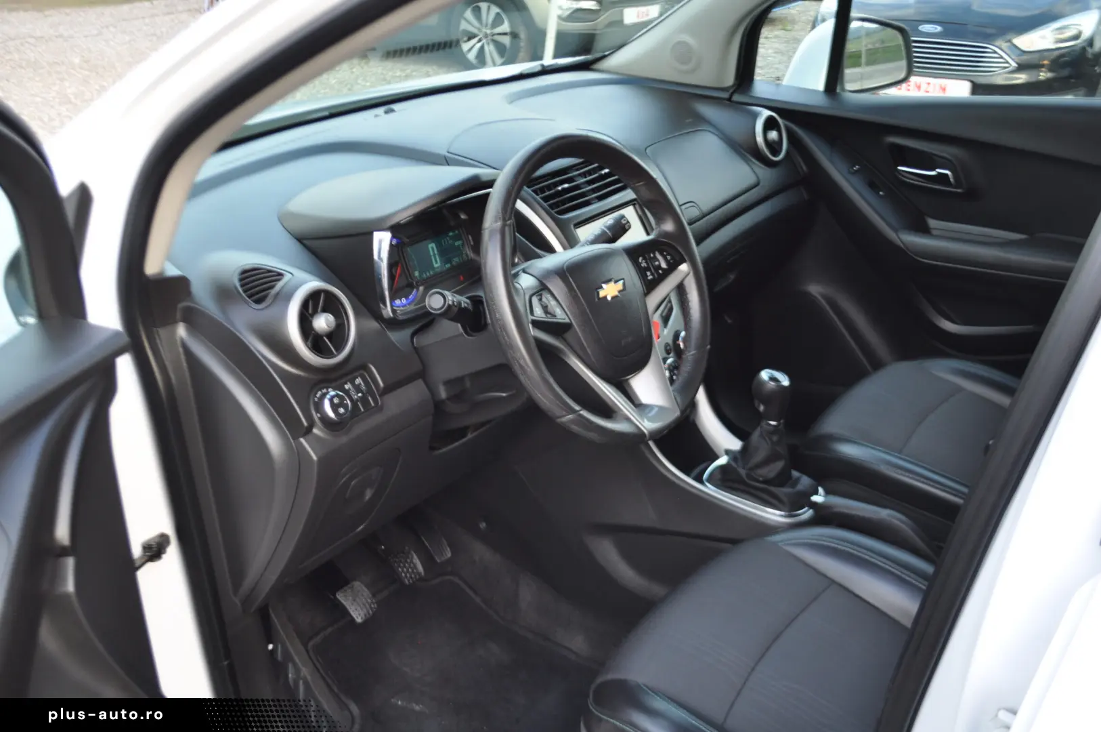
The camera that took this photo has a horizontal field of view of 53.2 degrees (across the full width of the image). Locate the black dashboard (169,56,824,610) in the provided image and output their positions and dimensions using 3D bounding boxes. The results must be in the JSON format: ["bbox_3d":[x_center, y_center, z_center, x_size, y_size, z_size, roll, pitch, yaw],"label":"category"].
[{"bbox_3d":[-0.089,-0.201,1.899,0.630,0.550,1.360,21,33,33],"label":"black dashboard"}]

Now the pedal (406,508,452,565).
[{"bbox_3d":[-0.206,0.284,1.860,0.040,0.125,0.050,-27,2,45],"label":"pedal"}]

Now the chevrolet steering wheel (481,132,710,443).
[{"bbox_3d":[0.051,-0.089,1.310,0.100,0.368,0.370,-15,10,45],"label":"chevrolet steering wheel"}]

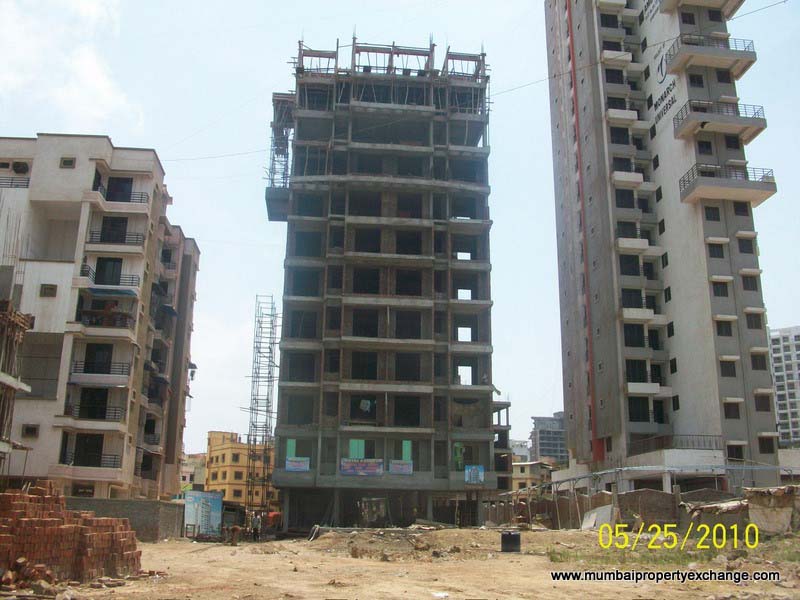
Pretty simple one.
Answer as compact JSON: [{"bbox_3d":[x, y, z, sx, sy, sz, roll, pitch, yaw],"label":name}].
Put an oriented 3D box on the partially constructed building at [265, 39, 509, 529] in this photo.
[{"bbox_3d":[-1.782,-0.663,58.350,16.420,36.000,14.000,1,-16,-1],"label":"partially constructed building"}]

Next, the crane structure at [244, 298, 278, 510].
[{"bbox_3d":[-9.476,7.627,51.041,1.300,15.650,3.100,1,-16,-1],"label":"crane structure"}]

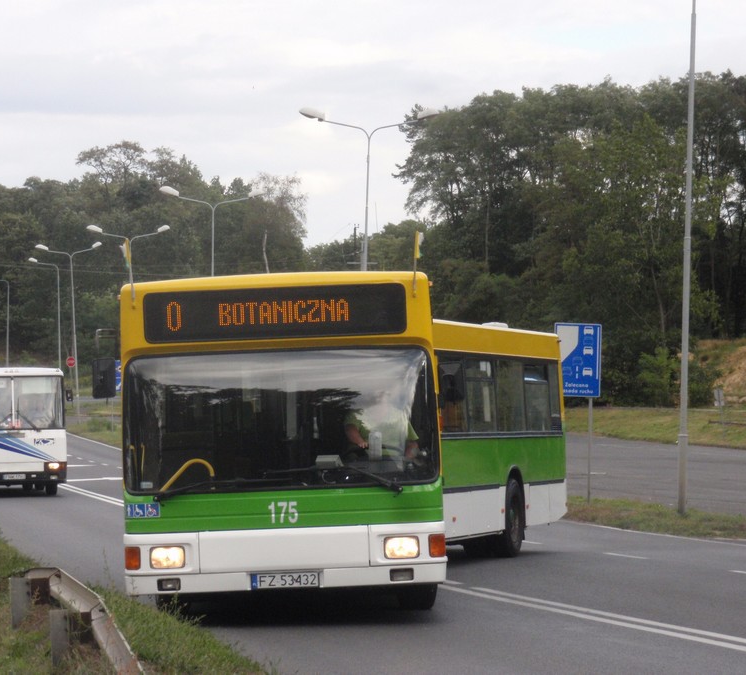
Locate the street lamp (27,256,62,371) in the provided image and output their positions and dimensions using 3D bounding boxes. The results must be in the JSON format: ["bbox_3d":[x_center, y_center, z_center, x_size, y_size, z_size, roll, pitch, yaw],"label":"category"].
[{"bbox_3d":[-21.026,-0.314,200.000,2.000,9.500,0.320,1,-1,-10],"label":"street lamp"}]

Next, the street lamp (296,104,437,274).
[{"bbox_3d":[-0.163,-1.316,85.000,3.900,9.900,0.360,1,-1,-10],"label":"street lamp"}]

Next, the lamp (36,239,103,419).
[{"bbox_3d":[-16.677,-0.205,172.000,3.750,9.900,0.360,1,-1,-10],"label":"lamp"}]

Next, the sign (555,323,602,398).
[{"bbox_3d":[4.288,0.479,65.000,0.990,1.560,0.050,1,-1,-15],"label":"sign"}]

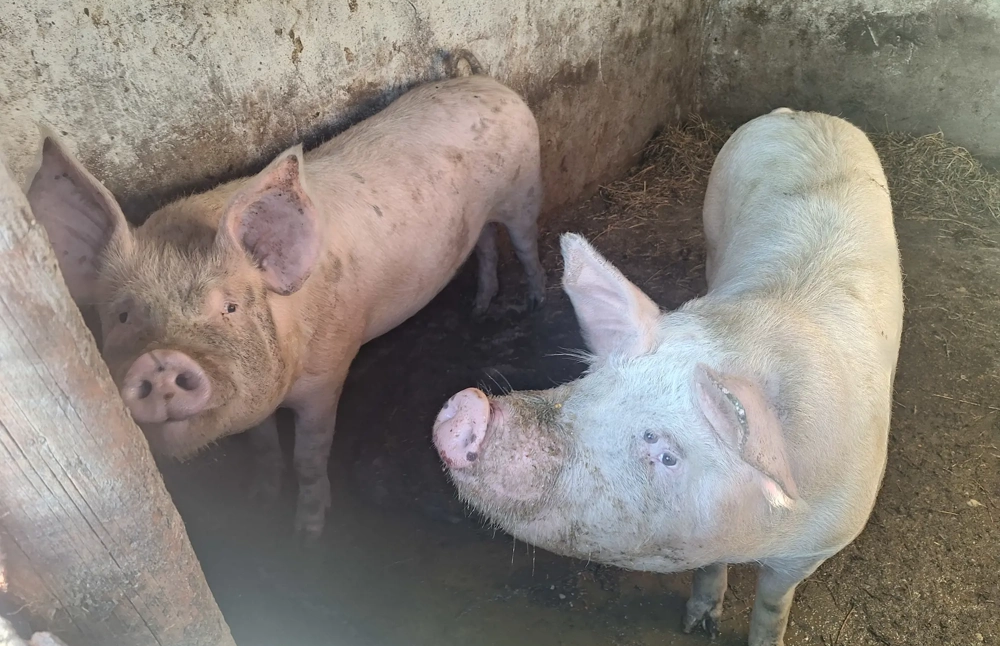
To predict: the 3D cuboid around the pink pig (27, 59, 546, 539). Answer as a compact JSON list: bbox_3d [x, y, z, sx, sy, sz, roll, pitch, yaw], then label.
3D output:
[{"bbox_3d":[-0.269,-0.093,1.419,0.409,0.723,1.185,19,41,30],"label":"pink pig"}]

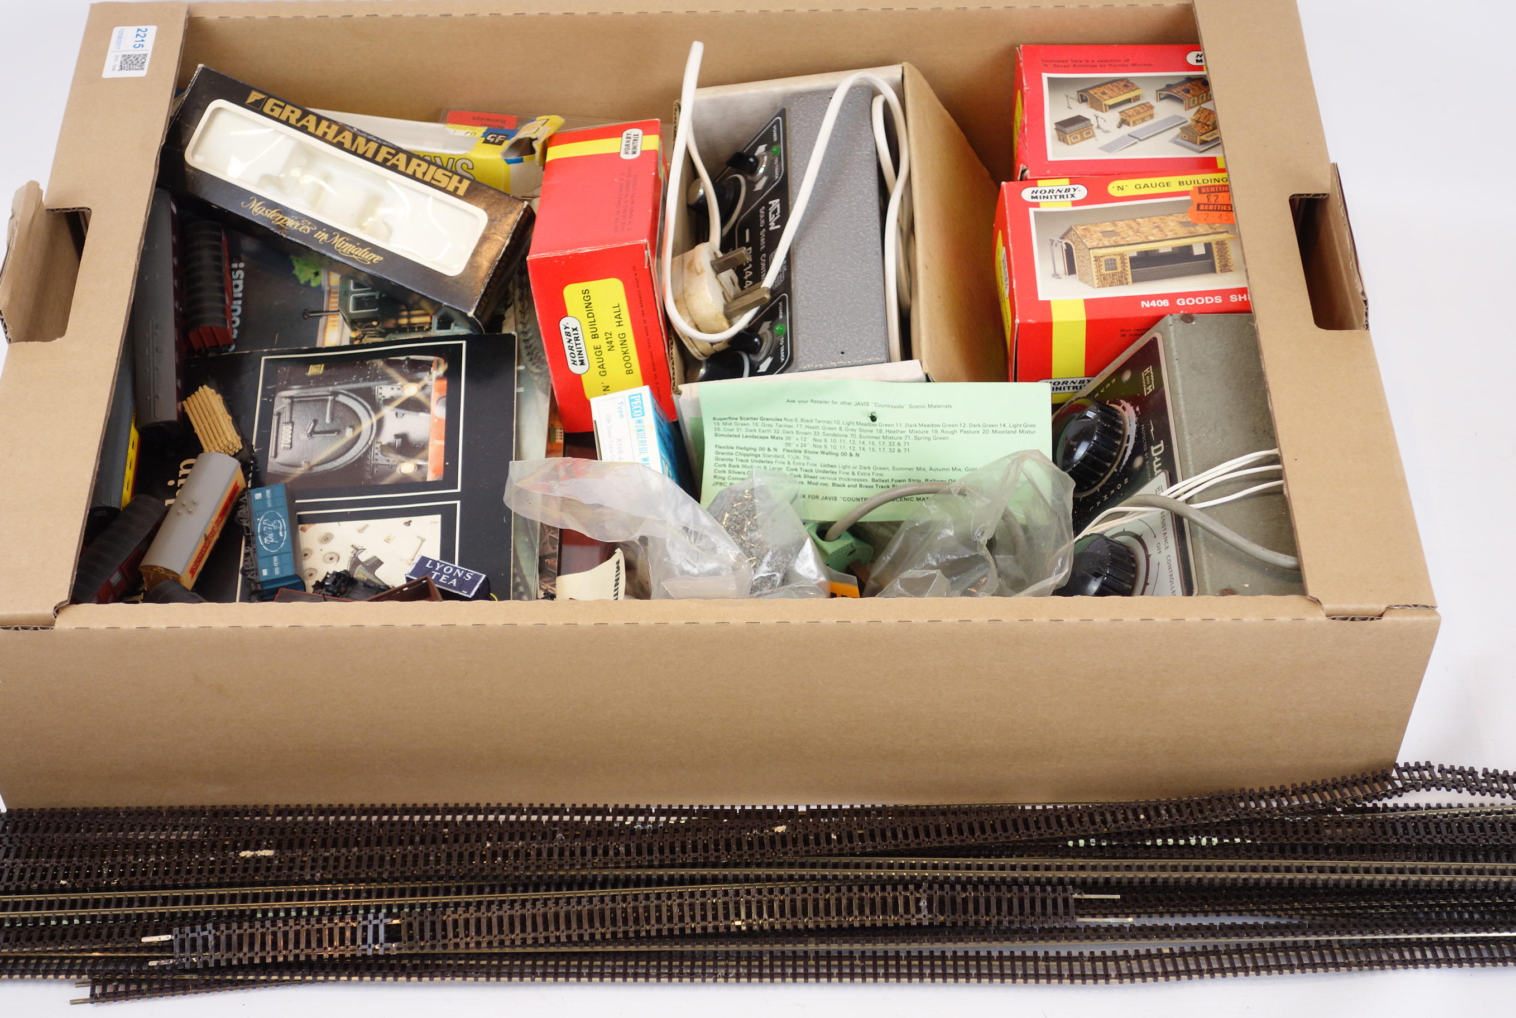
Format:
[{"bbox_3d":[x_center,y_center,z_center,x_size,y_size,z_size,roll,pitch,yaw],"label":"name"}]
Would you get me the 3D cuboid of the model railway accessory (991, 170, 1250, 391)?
[{"bbox_3d":[0.183,-0.103,1.250,0.132,0.054,0.092,-3,49,3],"label":"model railway accessory"}]

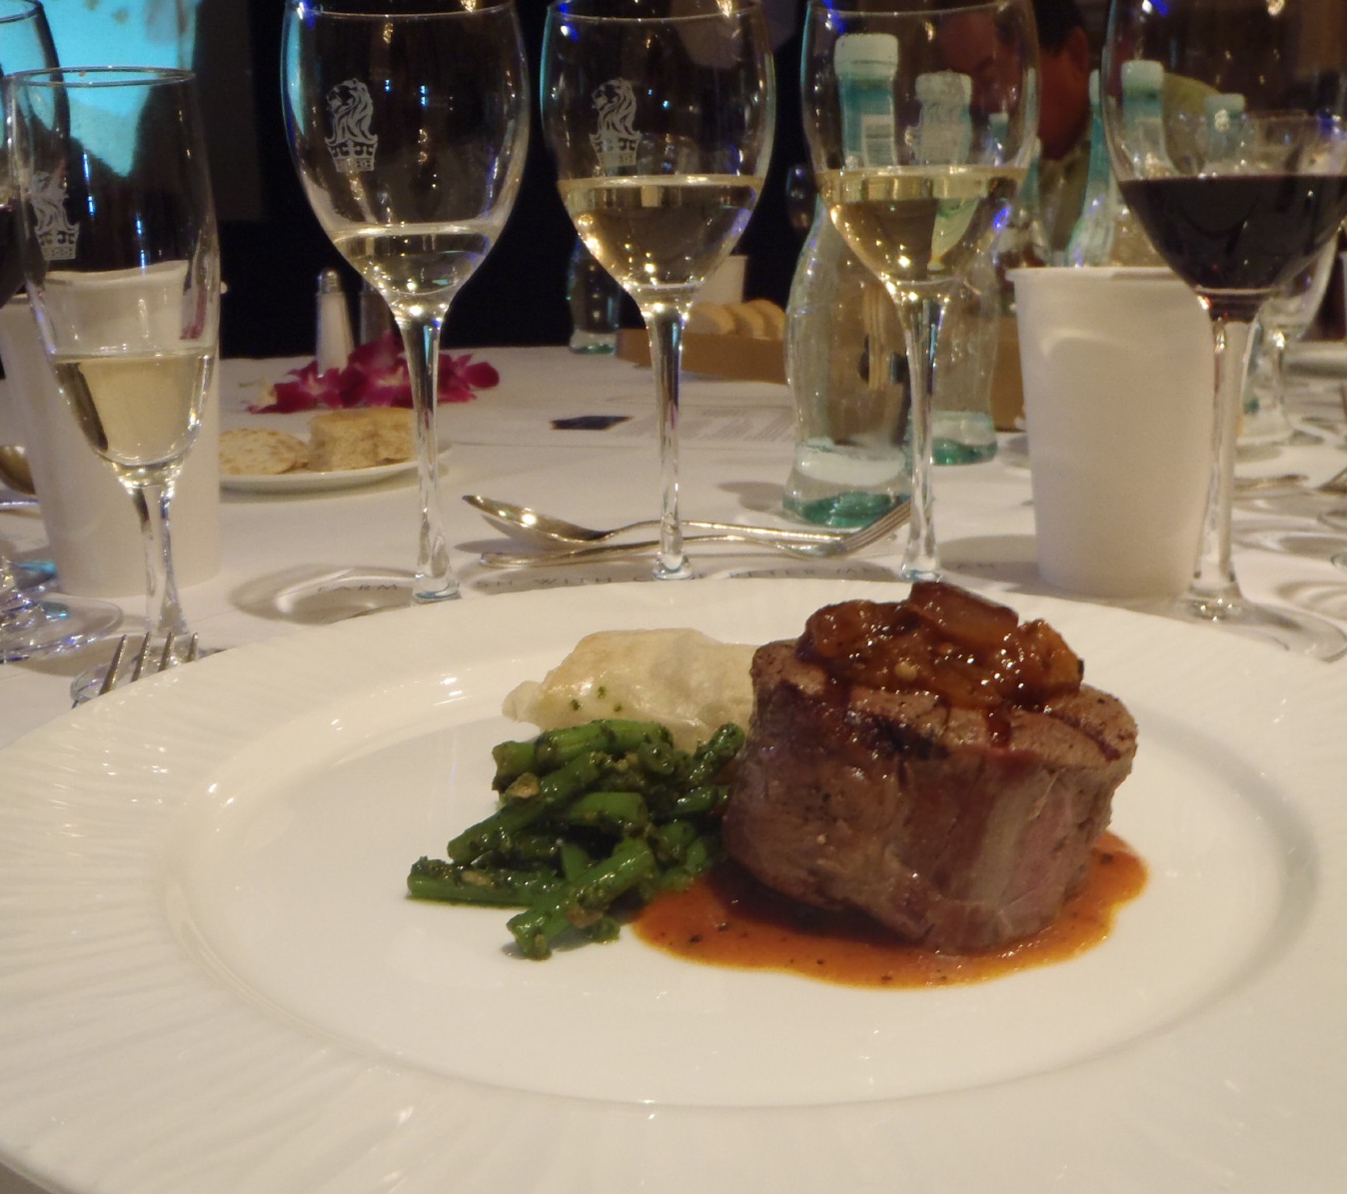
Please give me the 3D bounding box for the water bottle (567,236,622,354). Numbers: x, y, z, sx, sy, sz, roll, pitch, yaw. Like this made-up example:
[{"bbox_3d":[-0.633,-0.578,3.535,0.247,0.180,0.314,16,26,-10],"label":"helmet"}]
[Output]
[{"bbox_3d":[-0.112,-0.448,1.746,0.065,0.224,0.065,-2,15,0],"label":"water bottle"}]

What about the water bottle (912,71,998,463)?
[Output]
[{"bbox_3d":[0.169,-0.197,0.783,0.065,0.224,0.065,-2,15,0],"label":"water bottle"}]

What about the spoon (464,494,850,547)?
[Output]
[{"bbox_3d":[-0.008,-0.034,0.584,0.180,0.022,0.040,-1,15,1],"label":"spoon"}]

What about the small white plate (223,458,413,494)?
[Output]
[{"bbox_3d":[-0.220,-0.078,0.777,0.171,0.018,0.171,-2,15,0],"label":"small white plate"}]

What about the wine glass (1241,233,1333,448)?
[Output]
[{"bbox_3d":[0.390,-0.198,0.809,0.085,0.200,0.085,-2,15,0],"label":"wine glass"}]

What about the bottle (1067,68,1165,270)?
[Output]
[{"bbox_3d":[0.277,-0.213,0.831,0.065,0.224,0.065,-2,15,0],"label":"bottle"}]

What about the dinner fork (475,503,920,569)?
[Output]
[{"bbox_3d":[0.012,-0.029,0.564,0.194,0.021,0.026,-2,15,0],"label":"dinner fork"}]

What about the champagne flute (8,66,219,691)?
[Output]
[{"bbox_3d":[-0.167,-0.064,0.399,0.062,0.183,0.062,-2,15,0],"label":"champagne flute"}]

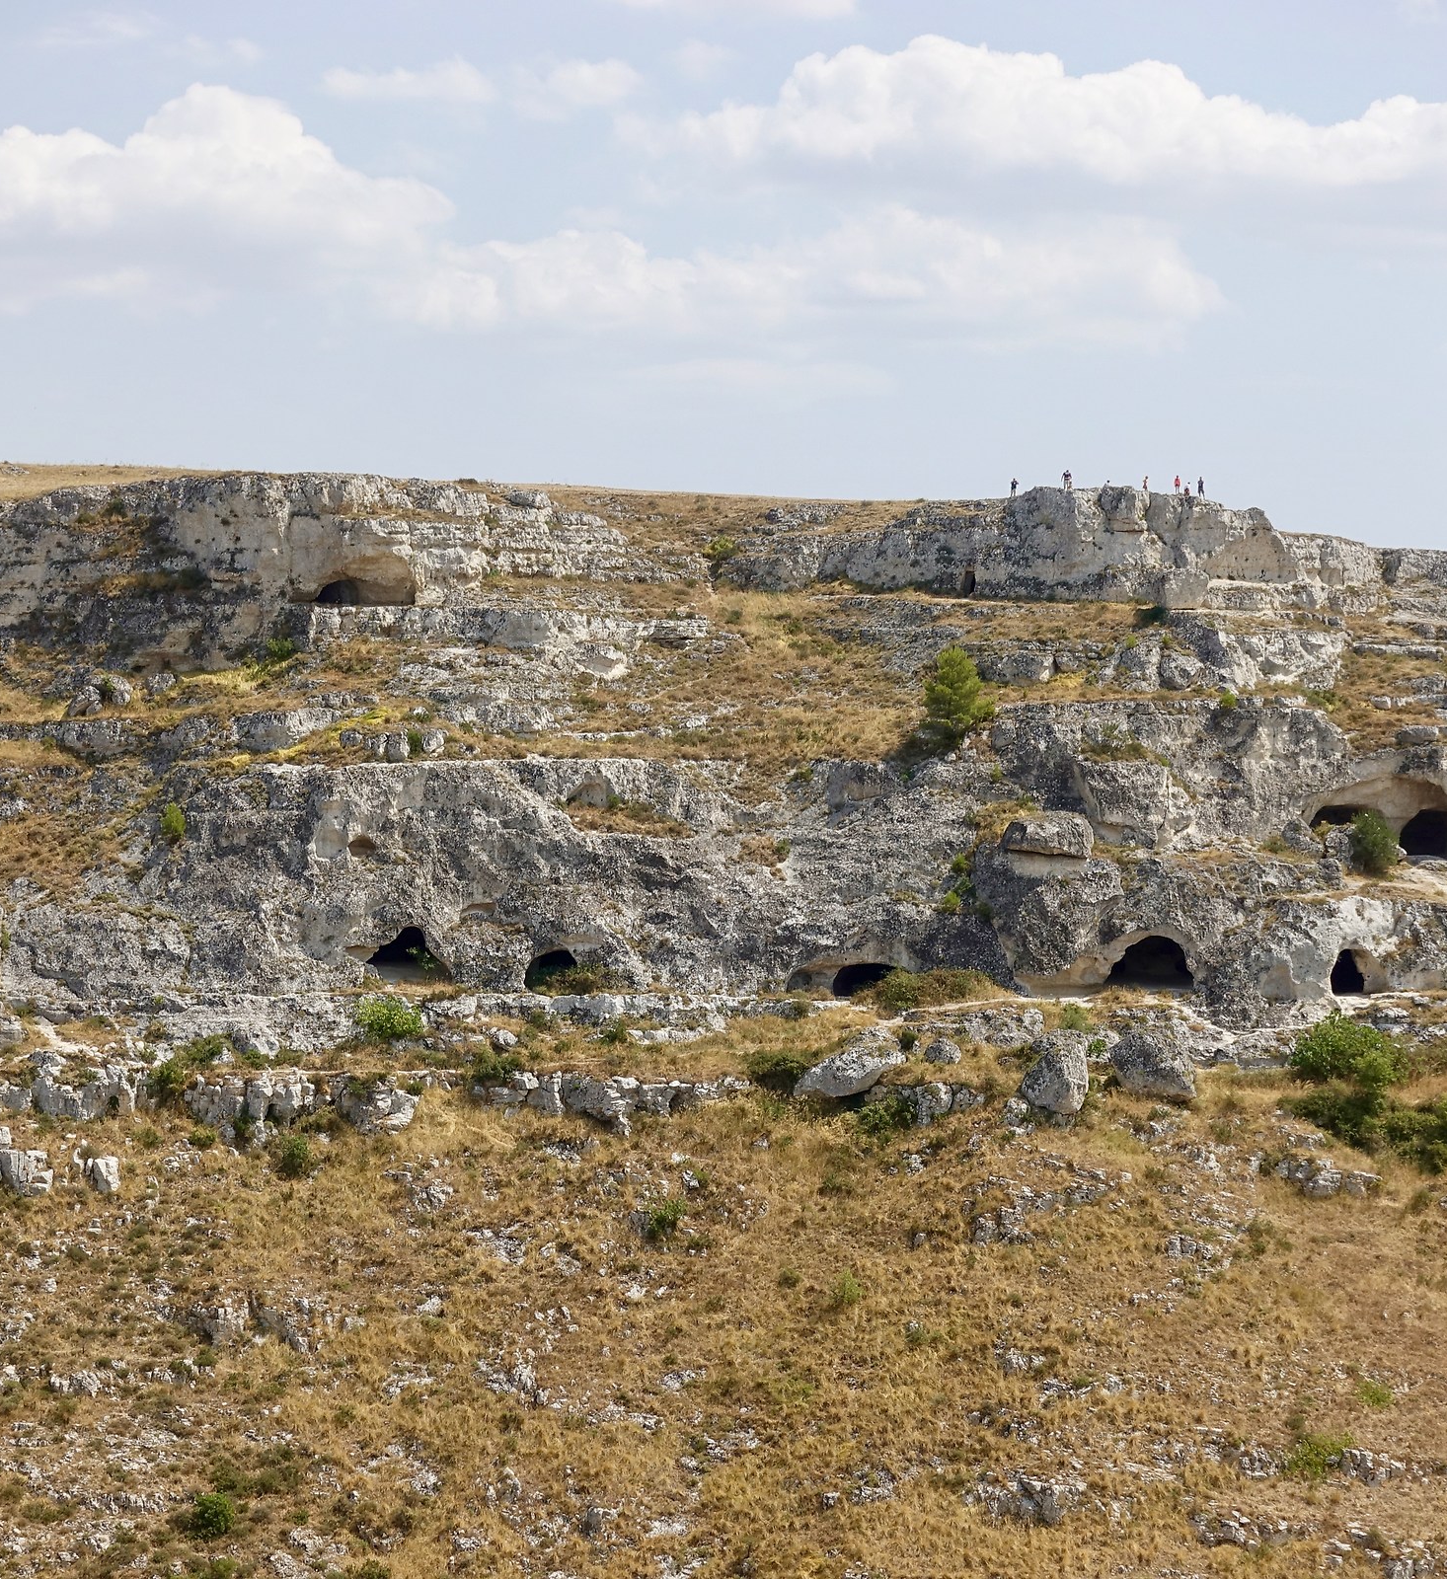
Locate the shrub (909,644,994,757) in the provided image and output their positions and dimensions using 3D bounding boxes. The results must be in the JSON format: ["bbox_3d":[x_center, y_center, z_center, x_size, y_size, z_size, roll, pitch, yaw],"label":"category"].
[{"bbox_3d":[18.701,-7.333,367.000,6.412,8.652,6.000,0,-1,0],"label":"shrub"}]

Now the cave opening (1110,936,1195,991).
[{"bbox_3d":[32.180,13.070,341.000,6.390,4.170,3.200,0,0,0],"label":"cave opening"}]

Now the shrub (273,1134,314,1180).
[{"bbox_3d":[-30.519,26.065,322.000,2.883,3.277,2.700,0,-1,0],"label":"shrub"}]

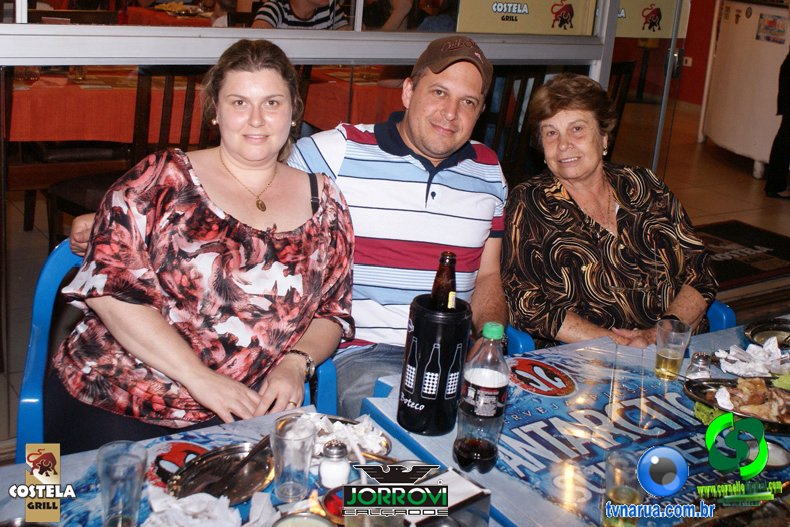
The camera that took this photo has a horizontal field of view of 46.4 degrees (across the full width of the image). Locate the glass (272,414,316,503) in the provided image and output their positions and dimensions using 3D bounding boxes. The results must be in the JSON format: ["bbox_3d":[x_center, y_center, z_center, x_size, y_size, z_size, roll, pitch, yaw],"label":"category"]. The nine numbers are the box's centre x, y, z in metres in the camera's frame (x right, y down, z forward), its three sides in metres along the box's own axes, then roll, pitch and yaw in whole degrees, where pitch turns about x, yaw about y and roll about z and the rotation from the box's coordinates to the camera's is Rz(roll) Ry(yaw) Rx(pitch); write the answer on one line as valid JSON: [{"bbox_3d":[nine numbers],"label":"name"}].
[{"bbox_3d":[-0.143,0.278,1.300,0.062,0.099,0.062,4,17,-1],"label":"glass"}]

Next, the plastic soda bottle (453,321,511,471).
[{"bbox_3d":[0.131,0.193,1.348,0.067,0.224,0.067,5,17,0],"label":"plastic soda bottle"}]

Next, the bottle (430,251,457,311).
[{"bbox_3d":[0.071,0.121,1.462,0.074,0.285,0.074,5,17,0],"label":"bottle"}]

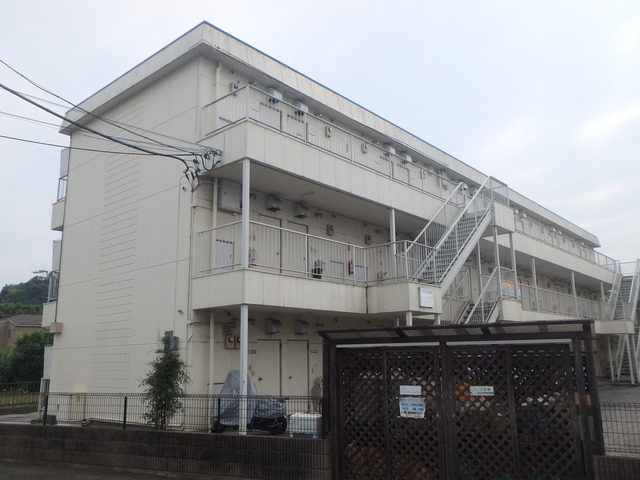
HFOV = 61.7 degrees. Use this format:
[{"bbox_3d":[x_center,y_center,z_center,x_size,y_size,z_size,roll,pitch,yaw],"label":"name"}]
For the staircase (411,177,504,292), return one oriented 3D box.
[{"bbox_3d":[3.979,-0.224,16.030,1.080,4.220,4.000,-11,-16,40],"label":"staircase"}]

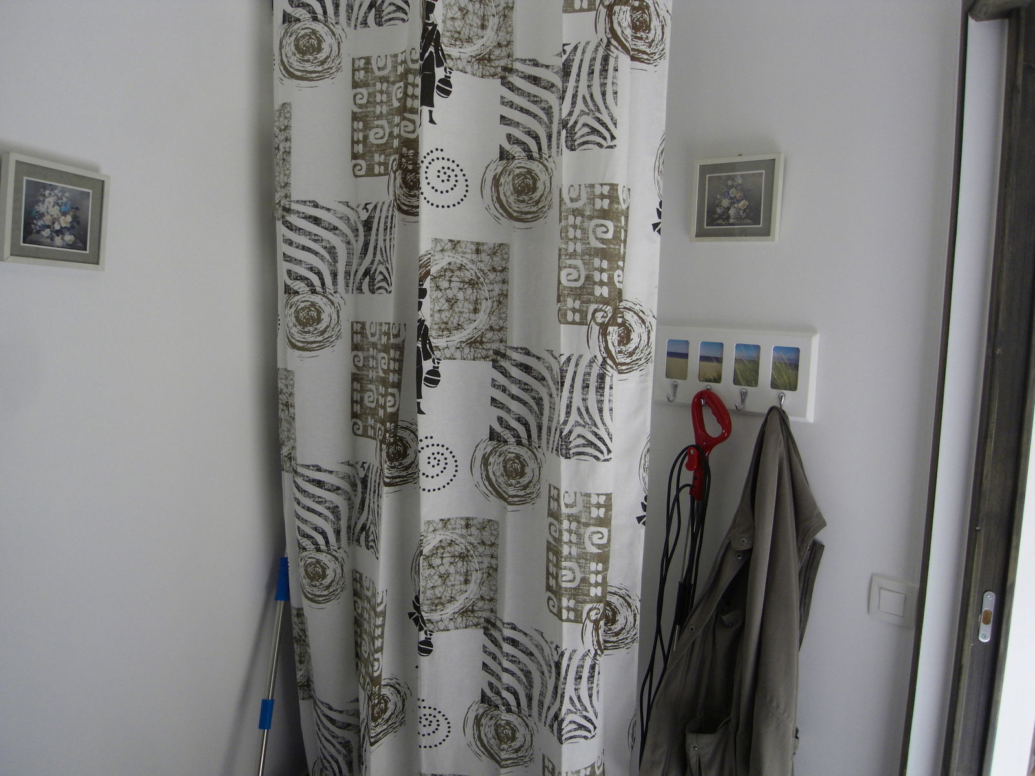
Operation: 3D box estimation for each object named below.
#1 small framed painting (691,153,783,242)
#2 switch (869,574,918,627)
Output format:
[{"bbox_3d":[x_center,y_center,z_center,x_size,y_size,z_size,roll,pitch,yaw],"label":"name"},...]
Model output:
[{"bbox_3d":[0.447,-0.381,1.455,0.174,0.163,0.019,9,12,40],"label":"small framed painting"},{"bbox_3d":[0.697,0.398,1.332,0.080,0.080,0.012,7,11,41],"label":"switch"}]

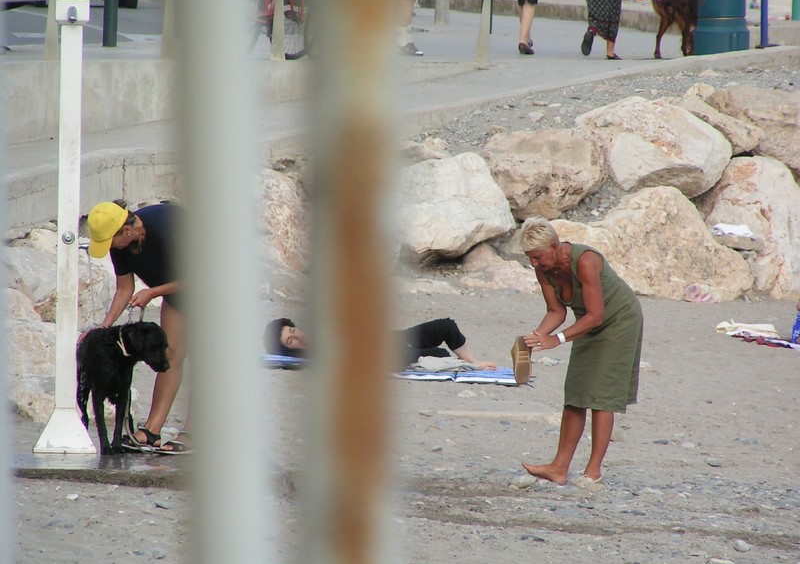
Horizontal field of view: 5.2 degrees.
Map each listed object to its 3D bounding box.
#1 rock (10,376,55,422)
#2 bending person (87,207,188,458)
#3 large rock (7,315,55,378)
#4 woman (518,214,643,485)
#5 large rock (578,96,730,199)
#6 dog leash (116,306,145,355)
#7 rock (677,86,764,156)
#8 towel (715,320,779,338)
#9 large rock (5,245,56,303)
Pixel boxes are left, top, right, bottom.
[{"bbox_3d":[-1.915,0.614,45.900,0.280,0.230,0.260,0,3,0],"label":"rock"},{"bbox_3d":[-1.297,0.241,46.600,0.780,1.350,0.500,-1,3,-22],"label":"bending person"},{"bbox_3d":[-2.090,0.382,50.500,0.400,0.370,0.360,1,3,0],"label":"large rock"},{"bbox_3d":[0.925,0.356,45.000,0.640,1.380,0.500,-1,3,-28],"label":"woman"},{"bbox_3d":[1.681,-0.895,58.000,1.030,0.610,0.800,0,3,0],"label":"large rock"},{"bbox_3d":[-1.344,0.247,43.800,0.140,0.250,0.130,0,3,0],"label":"dog leash"},{"bbox_3d":[2.427,-1.223,66.500,0.660,0.490,0.580,1,3,0],"label":"rock"},{"bbox_3d":[2.032,0.279,51.500,0.380,0.070,0.300,0,3,0],"label":"towel"},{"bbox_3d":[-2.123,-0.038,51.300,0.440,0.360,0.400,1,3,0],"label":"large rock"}]

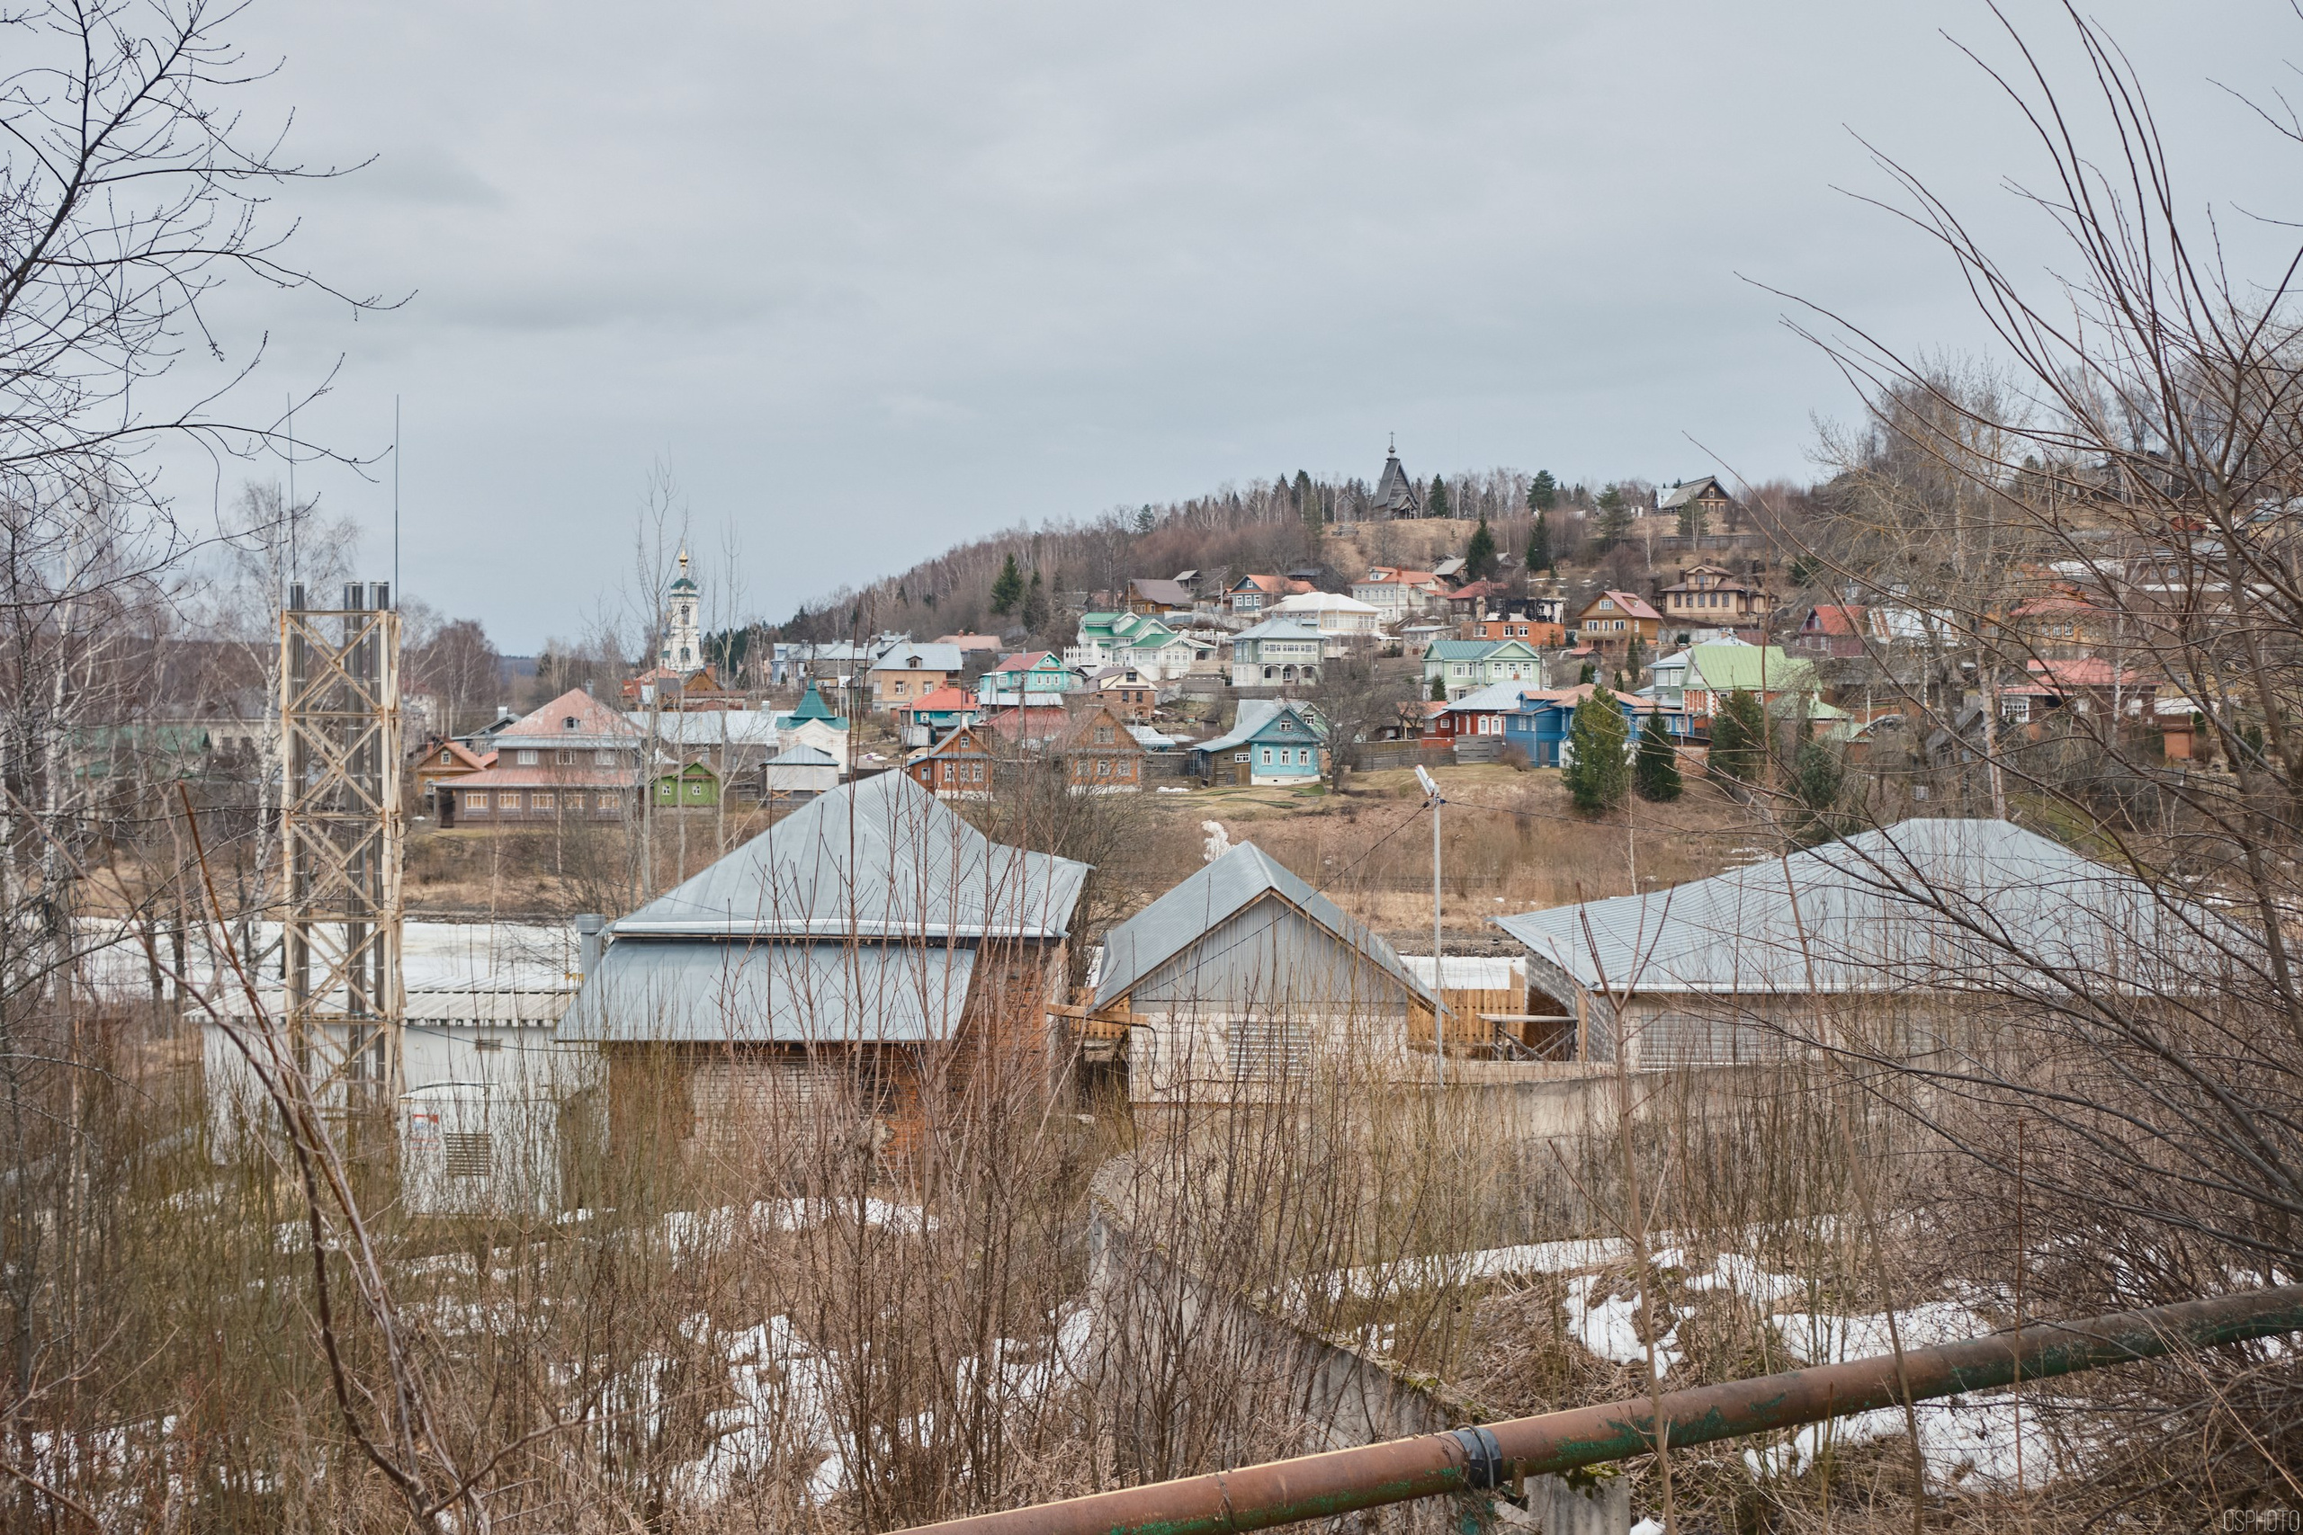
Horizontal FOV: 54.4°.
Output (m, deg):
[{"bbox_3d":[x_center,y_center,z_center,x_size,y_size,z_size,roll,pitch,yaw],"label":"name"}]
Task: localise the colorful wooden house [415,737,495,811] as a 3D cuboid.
[{"bbox_3d":[-65.630,0.830,211.330,6.400,6.600,8.500,0,3,-9],"label":"colorful wooden house"}]

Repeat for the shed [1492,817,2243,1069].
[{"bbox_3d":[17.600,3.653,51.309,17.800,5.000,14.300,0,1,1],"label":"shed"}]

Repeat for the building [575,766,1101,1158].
[{"bbox_3d":[-6.200,3.590,49.650,9.000,6.500,19.000,0,3,0],"label":"building"}]

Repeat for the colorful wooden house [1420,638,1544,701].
[{"bbox_3d":[36.823,-10.116,247.000,12.000,7.500,8.500,0,1,-6],"label":"colorful wooden house"}]

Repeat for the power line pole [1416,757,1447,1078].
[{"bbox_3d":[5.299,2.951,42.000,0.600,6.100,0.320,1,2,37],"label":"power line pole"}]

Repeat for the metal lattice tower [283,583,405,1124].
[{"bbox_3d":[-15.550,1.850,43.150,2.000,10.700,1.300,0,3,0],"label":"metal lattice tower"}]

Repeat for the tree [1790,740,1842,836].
[{"bbox_3d":[50.482,1.433,170.000,4.100,7.400,4.100,0,1,0],"label":"tree"}]

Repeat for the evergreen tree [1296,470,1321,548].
[{"bbox_3d":[28.480,-46.830,405.000,4.700,14.700,4.700,0,3,0],"label":"evergreen tree"}]

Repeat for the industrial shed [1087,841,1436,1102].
[{"bbox_3d":[2.420,4.303,51.325,7.200,4.400,15.300,0,1,1],"label":"industrial shed"}]

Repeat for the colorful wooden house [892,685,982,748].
[{"bbox_3d":[-22.380,-5.430,241.540,8.500,6.500,8.000,0,3,-4],"label":"colorful wooden house"}]

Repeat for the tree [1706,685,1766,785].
[{"bbox_3d":[47.610,-2.480,182.000,4.800,8.000,4.800,0,3,0],"label":"tree"}]

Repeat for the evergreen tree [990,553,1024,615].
[{"bbox_3d":[-23.290,-29.487,360.000,5.200,10.200,5.200,0,1,0],"label":"evergreen tree"}]

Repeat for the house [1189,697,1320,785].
[{"bbox_3d":[9.740,-2.109,202.000,11.600,7.400,9.500,0,1,-7],"label":"house"}]

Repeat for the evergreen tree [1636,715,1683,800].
[{"bbox_3d":[42.305,-0.751,187.000,3.900,7.400,3.900,0,1,0],"label":"evergreen tree"}]

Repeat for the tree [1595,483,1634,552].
[{"bbox_3d":[78.486,-42.415,380.000,6.300,11.300,6.300,0,1,0],"label":"tree"}]

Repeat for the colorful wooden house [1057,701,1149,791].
[{"bbox_3d":[-4.620,-1.610,188.170,6.700,7.200,8.500,-1,3,-14],"label":"colorful wooden house"}]

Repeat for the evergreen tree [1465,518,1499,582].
[{"bbox_3d":[46.450,-30.610,315.000,4.600,8.900,4.600,0,3,0],"label":"evergreen tree"}]

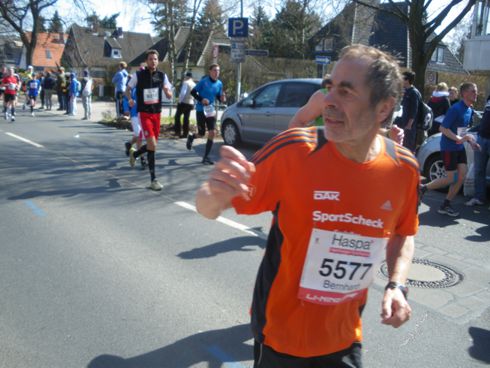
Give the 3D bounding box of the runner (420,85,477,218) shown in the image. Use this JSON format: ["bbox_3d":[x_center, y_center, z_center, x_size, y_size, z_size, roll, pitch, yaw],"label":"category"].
[{"bbox_3d":[2.603,-0.418,6.293,0.850,1.640,0.520,11,14,38],"label":"runner"}]

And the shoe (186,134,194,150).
[{"bbox_3d":[-1.042,-0.794,9.750,0.105,0.290,0.120,-6,17,-36],"label":"shoe"}]

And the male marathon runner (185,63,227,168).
[{"bbox_3d":[-0.757,-1.304,9.383,0.530,1.780,0.820,-7,14,-38],"label":"male marathon runner"}]

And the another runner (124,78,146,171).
[{"bbox_3d":[-1.819,-1.149,8.646,0.530,1.750,0.820,-5,13,-33],"label":"another runner"}]

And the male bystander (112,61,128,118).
[{"bbox_3d":[-3.926,-2.928,16.029,0.400,1.790,0.500,11,14,39],"label":"male bystander"}]

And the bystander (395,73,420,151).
[{"bbox_3d":[2.818,-1.005,8.633,0.420,1.750,0.520,6,12,20],"label":"bystander"}]

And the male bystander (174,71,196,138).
[{"bbox_3d":[-1.643,-2.163,13.932,0.550,1.760,0.400,-5,13,-30],"label":"male bystander"}]

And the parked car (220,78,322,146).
[{"bbox_3d":[1.295,-1.498,11.286,1.860,1.650,4.700,-6,14,-36],"label":"parked car"}]

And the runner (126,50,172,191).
[{"bbox_3d":[-1.313,-0.878,7.049,0.580,1.820,0.760,-3,12,-24],"label":"runner"}]

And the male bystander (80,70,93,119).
[{"bbox_3d":[-5.685,-3.181,18.333,0.500,1.750,0.380,-6,14,-37],"label":"male bystander"}]

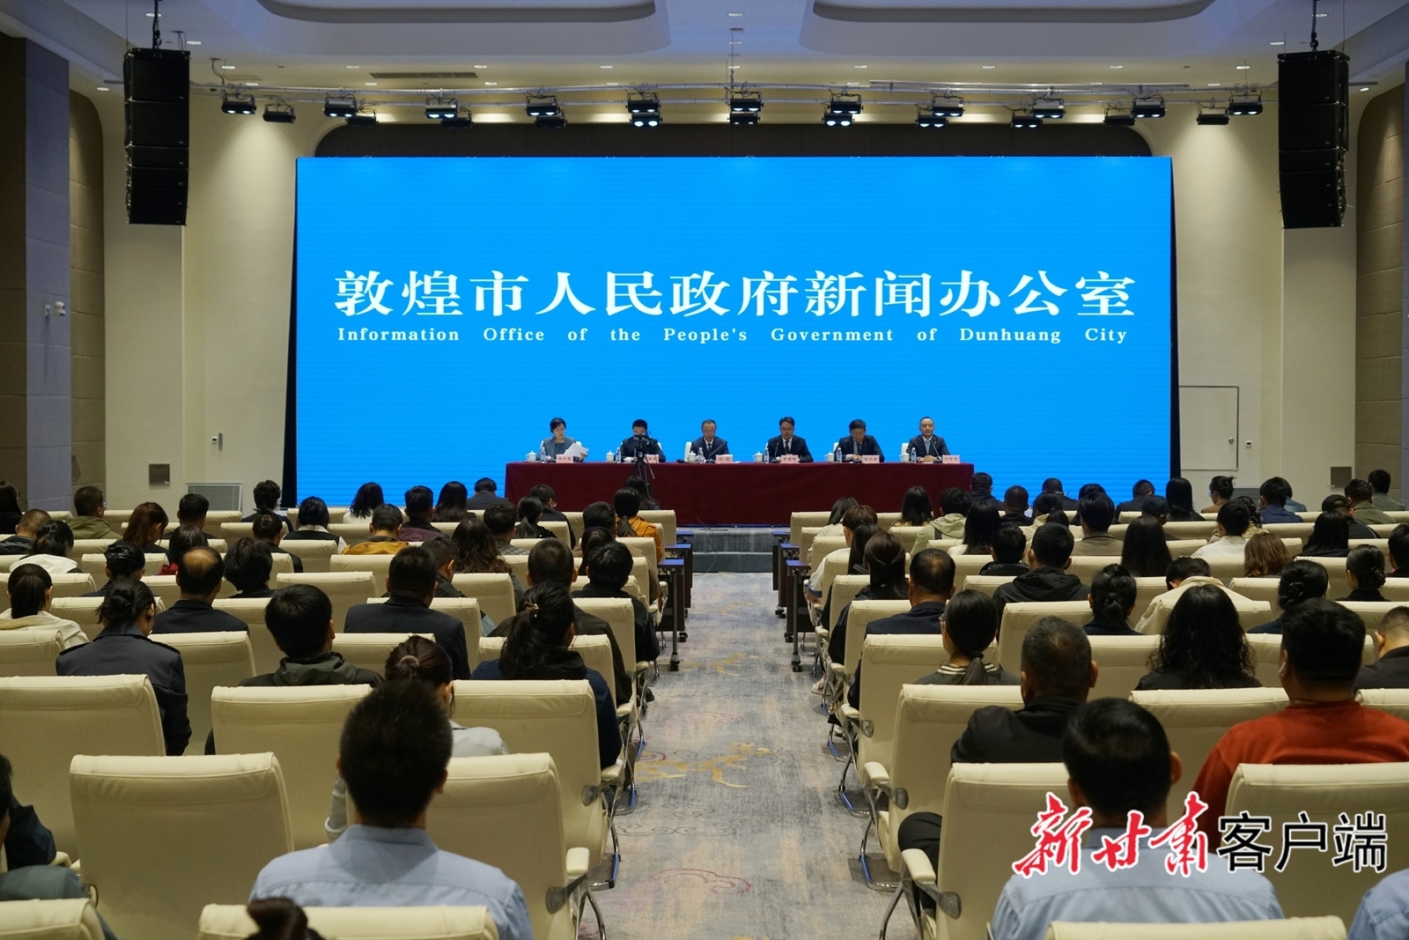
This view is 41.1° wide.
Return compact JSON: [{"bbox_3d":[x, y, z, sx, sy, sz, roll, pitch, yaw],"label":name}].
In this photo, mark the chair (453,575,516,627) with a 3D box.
[{"bbox_3d":[-1.245,1.008,10.013,0.660,0.967,0.660,0,2,1],"label":"chair"}]

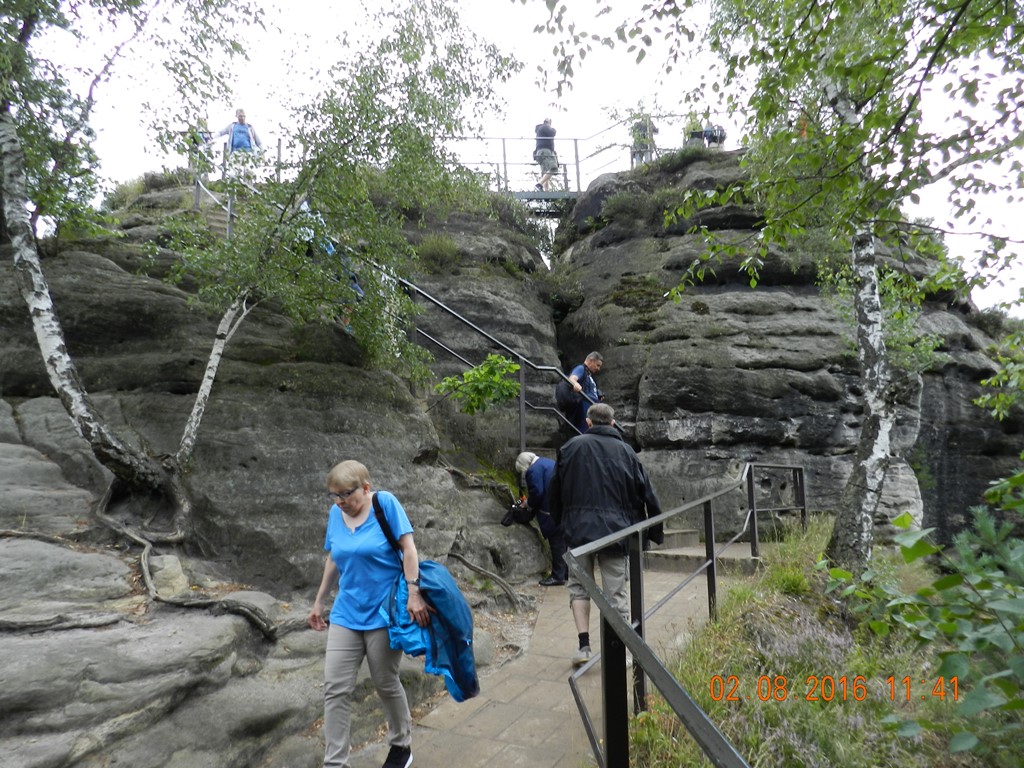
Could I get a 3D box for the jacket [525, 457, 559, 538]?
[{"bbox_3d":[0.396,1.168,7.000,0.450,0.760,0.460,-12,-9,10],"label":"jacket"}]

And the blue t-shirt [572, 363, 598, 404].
[{"bbox_3d":[0.799,0.039,7.600,0.300,0.540,0.440,-5,-8,34],"label":"blue t-shirt"}]

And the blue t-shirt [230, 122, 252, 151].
[{"bbox_3d":[-4.294,-3.897,10.800,0.440,0.540,0.290,2,-7,-21],"label":"blue t-shirt"}]

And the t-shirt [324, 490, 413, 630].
[{"bbox_3d":[-0.695,0.838,3.250,0.440,0.630,0.290,-2,-7,13],"label":"t-shirt"}]

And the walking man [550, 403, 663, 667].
[{"bbox_3d":[0.650,1.028,4.680,0.700,1.730,0.500,-1,-7,7],"label":"walking man"}]

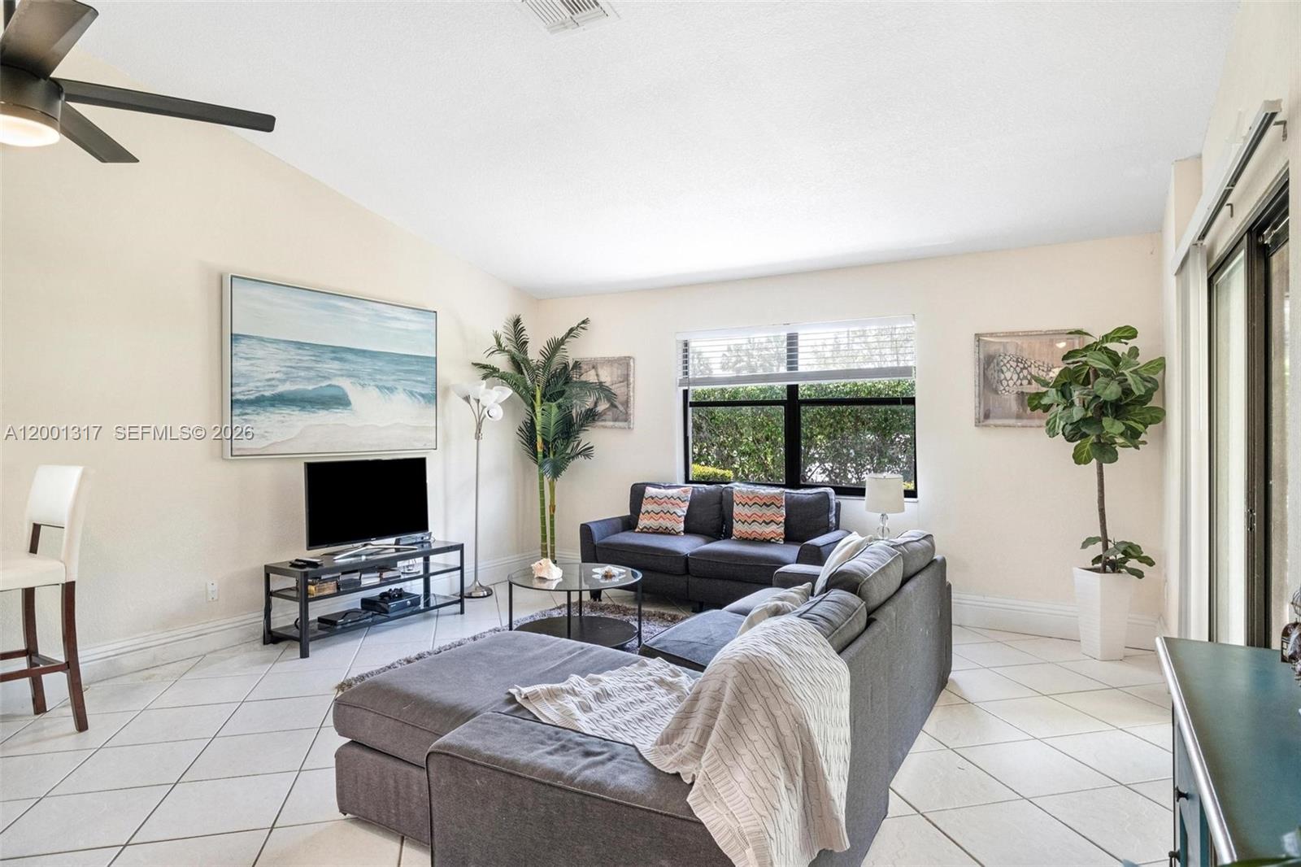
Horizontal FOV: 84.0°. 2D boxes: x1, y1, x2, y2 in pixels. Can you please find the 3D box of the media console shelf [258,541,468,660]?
[{"bbox_3d":[-1.787,1.013,4.654,0.394,0.486,1.184,0,0,33],"label":"media console shelf"}]

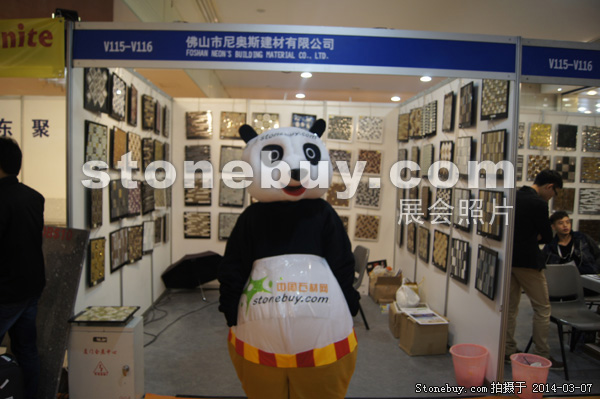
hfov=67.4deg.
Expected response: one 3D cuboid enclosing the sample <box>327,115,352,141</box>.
[{"bbox_3d":[0.542,-0.947,6.024,0.337,0.349,0.022,1,3,-7],"label":"sample"}]

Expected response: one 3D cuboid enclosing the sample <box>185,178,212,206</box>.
[{"bbox_3d":[-1.331,-0.088,5.900,0.335,0.345,0.030,1,3,-3],"label":"sample"}]

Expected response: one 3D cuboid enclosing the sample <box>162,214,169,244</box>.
[{"bbox_3d":[-1.637,0.358,5.498,0.025,0.355,0.335,1,3,-7],"label":"sample"}]

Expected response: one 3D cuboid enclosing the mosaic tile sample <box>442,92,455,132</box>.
[{"bbox_3d":[1.392,-0.810,4.190,0.025,0.355,0.335,1,3,4],"label":"mosaic tile sample"}]

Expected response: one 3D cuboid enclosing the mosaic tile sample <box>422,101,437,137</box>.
[{"bbox_3d":[1.365,-0.837,4.707,0.025,0.355,0.335,1,3,-11],"label":"mosaic tile sample"}]

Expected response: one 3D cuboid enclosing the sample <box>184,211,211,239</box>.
[{"bbox_3d":[-1.367,0.347,6.014,0.343,0.360,0.025,1,3,-3],"label":"sample"}]

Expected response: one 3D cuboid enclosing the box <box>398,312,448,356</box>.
[{"bbox_3d":[1.119,1.207,4.063,0.335,0.300,0.285,1,3,-10],"label":"box"}]

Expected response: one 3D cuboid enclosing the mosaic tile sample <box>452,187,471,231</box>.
[{"bbox_3d":[1.401,0.084,3.877,0.030,0.345,0.335,1,3,-3],"label":"mosaic tile sample"}]

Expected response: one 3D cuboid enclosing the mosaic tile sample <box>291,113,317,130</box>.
[{"bbox_3d":[0.059,-0.950,6.018,0.330,0.358,0.025,1,3,-3],"label":"mosaic tile sample"}]

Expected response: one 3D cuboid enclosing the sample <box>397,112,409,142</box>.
[{"bbox_3d":[1.323,-0.907,5.693,0.025,0.357,0.338,1,3,-7],"label":"sample"}]

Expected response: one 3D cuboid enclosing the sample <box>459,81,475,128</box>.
[{"bbox_3d":[1.414,-0.790,3.781,0.025,0.355,0.335,1,3,2],"label":"sample"}]

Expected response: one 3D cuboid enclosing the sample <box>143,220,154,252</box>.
[{"bbox_3d":[-1.587,0.407,4.707,0.025,0.345,0.335,1,3,3],"label":"sample"}]

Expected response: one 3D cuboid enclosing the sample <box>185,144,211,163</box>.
[{"bbox_3d":[-1.322,-0.533,5.825,0.335,0.352,0.028,1,3,-4],"label":"sample"}]

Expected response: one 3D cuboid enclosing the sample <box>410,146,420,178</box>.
[{"bbox_3d":[1.335,-0.423,5.170,0.030,0.345,0.335,1,3,-3],"label":"sample"}]

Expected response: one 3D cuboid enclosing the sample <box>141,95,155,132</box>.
[{"bbox_3d":[-1.588,-0.903,4.721,0.025,0.357,0.338,1,3,1],"label":"sample"}]

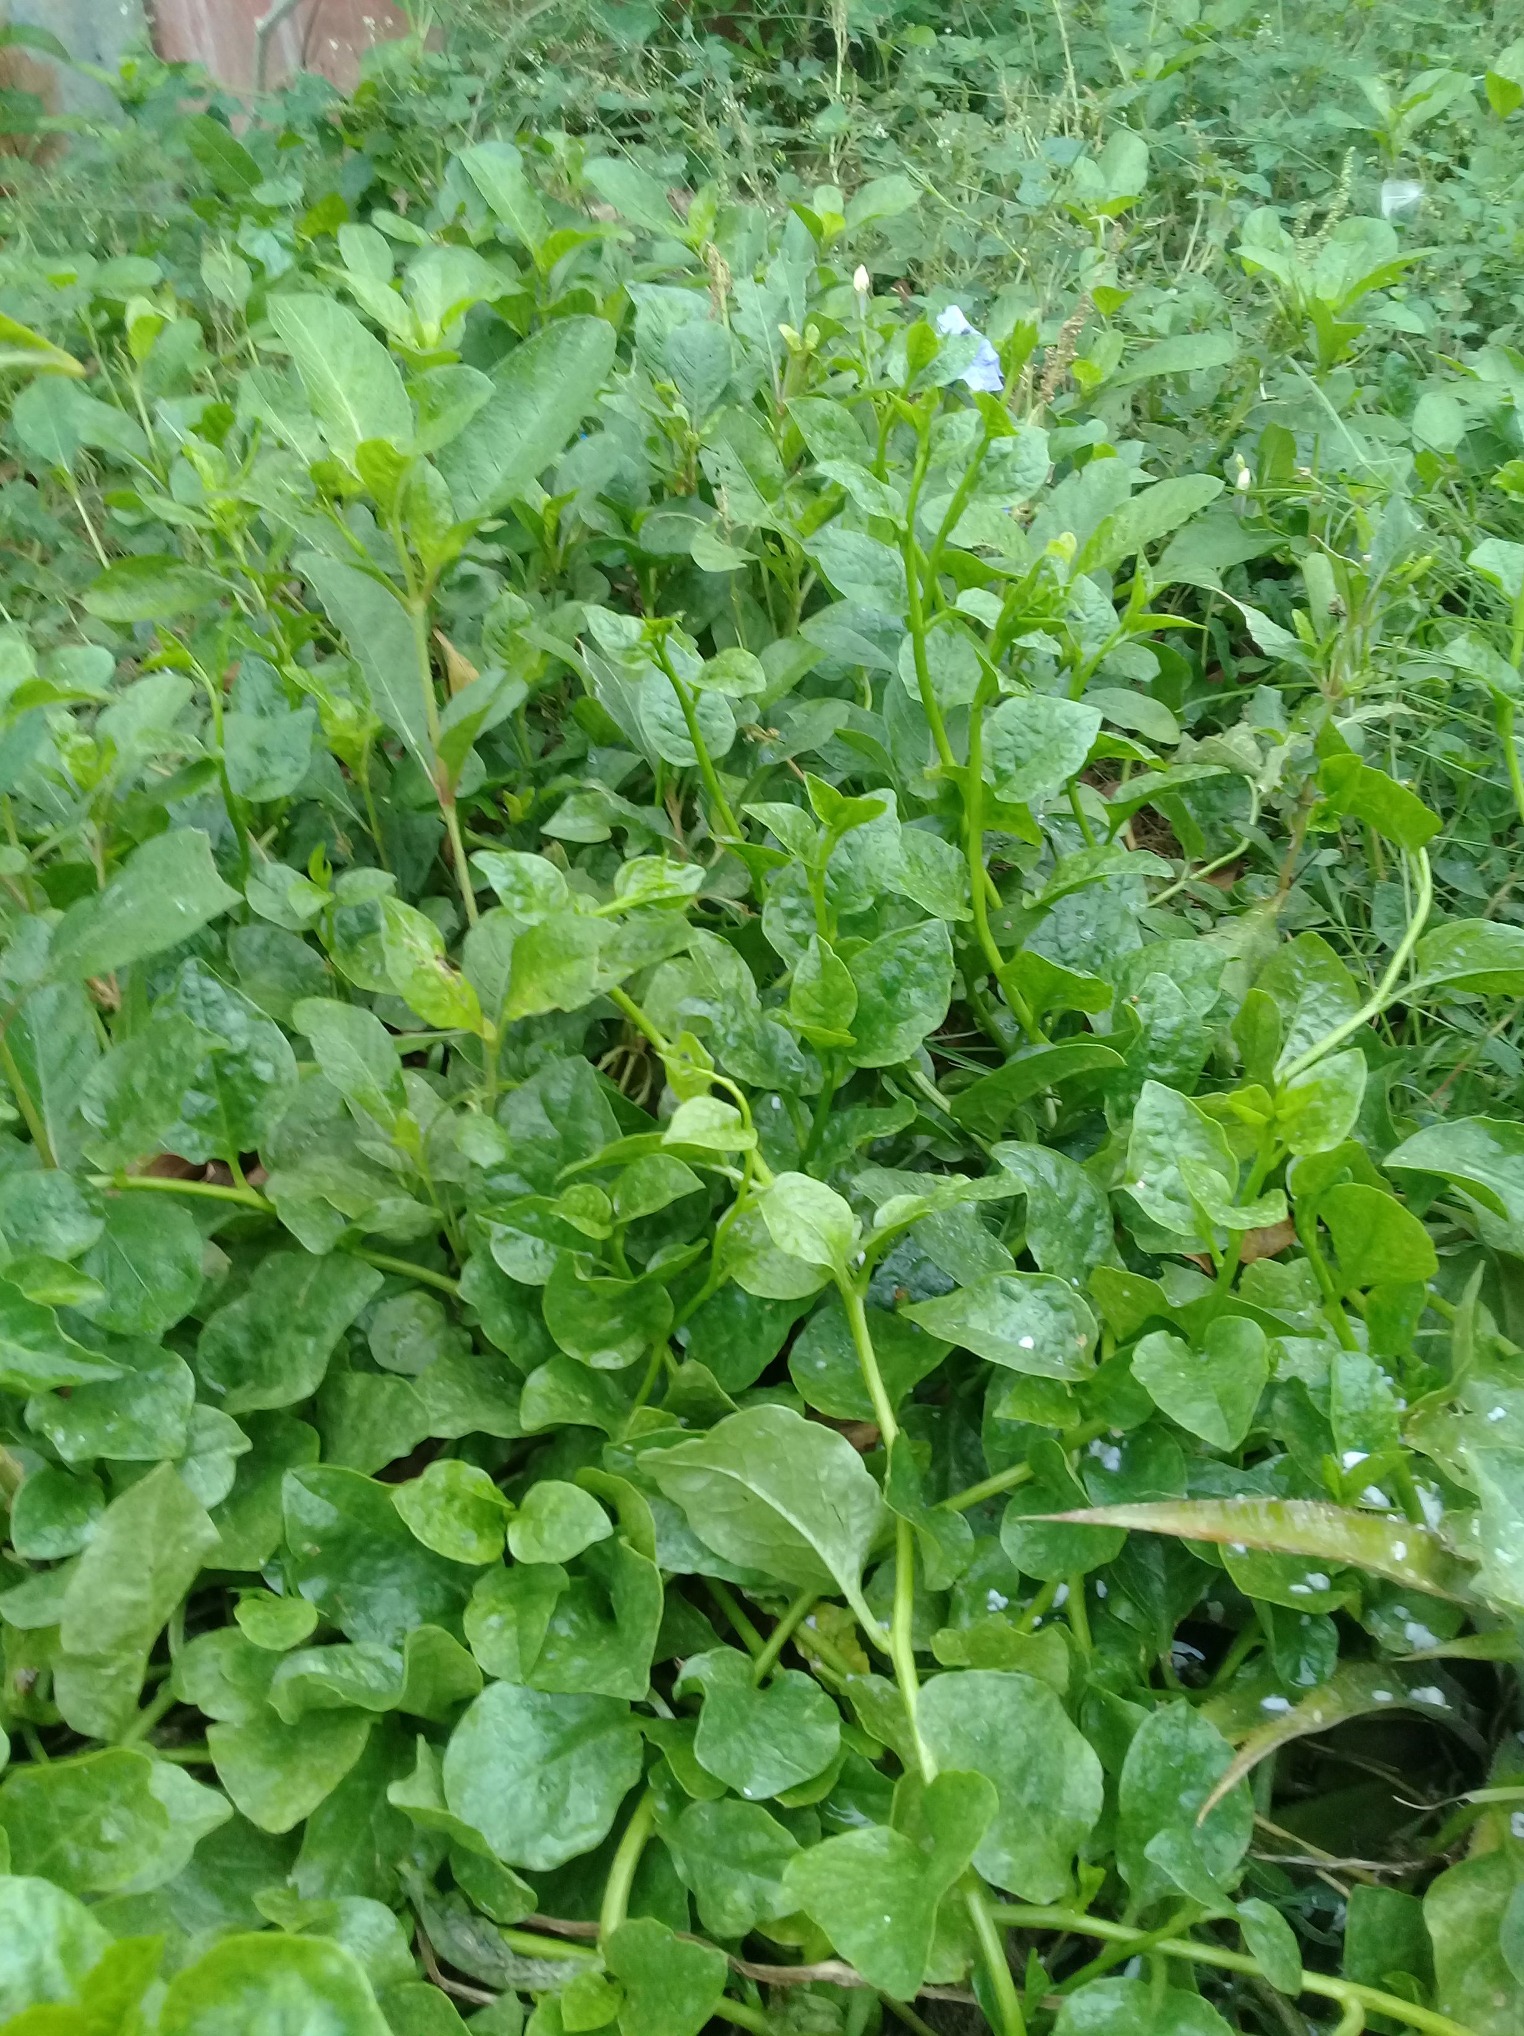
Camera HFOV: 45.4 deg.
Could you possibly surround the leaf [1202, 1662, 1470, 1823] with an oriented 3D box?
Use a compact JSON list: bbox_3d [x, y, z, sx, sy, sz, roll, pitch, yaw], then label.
[{"bbox_3d":[0.242,0.306,0.770,0.110,0.065,0.050,-9,38,-12],"label":"leaf"}]

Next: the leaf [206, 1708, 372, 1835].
[{"bbox_3d":[-0.161,0.249,0.610,0.054,0.015,0.044,5,70,2],"label":"leaf"}]

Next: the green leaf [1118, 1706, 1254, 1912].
[{"bbox_3d":[0.155,0.289,0.670,0.046,0.014,0.075,10,59,15],"label":"green leaf"}]

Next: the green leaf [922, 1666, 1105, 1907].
[{"bbox_3d":[0.089,0.273,0.650,0.062,0.016,0.082,-15,55,-6],"label":"green leaf"}]

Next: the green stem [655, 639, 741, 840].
[{"bbox_3d":[-0.042,-0.182,1.205,0.014,0.140,0.014,-21,25,0],"label":"green stem"}]

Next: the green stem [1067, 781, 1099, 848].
[{"bbox_3d":[0.188,-0.119,1.067,0.009,0.047,0.009,-18,33,11],"label":"green stem"}]

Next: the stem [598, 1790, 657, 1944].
[{"bbox_3d":[-0.044,0.282,0.605,0.011,0.060,0.009,15,10,3],"label":"stem"}]

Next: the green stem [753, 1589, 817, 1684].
[{"bbox_3d":[0.011,0.279,0.823,0.009,0.009,0.050,38,58,0],"label":"green stem"}]

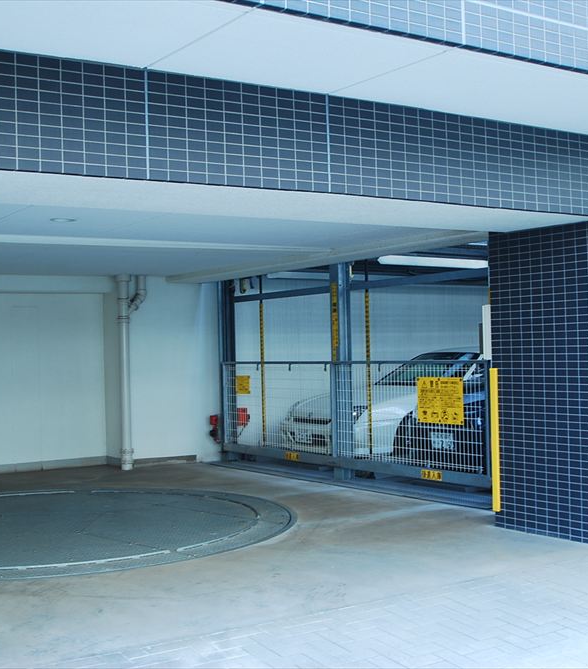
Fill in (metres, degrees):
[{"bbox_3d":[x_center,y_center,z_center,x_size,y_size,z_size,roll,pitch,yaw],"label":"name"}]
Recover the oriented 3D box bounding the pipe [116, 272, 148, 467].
[{"bbox_3d":[-1.799,0.422,11.142,0.380,2.165,0.160,-1,-1,-33],"label":"pipe"}]

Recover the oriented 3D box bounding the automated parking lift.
[{"bbox_3d":[0.426,0.352,9.870,0.280,2.140,4.580,-1,-1,-33],"label":"automated parking lift"}]

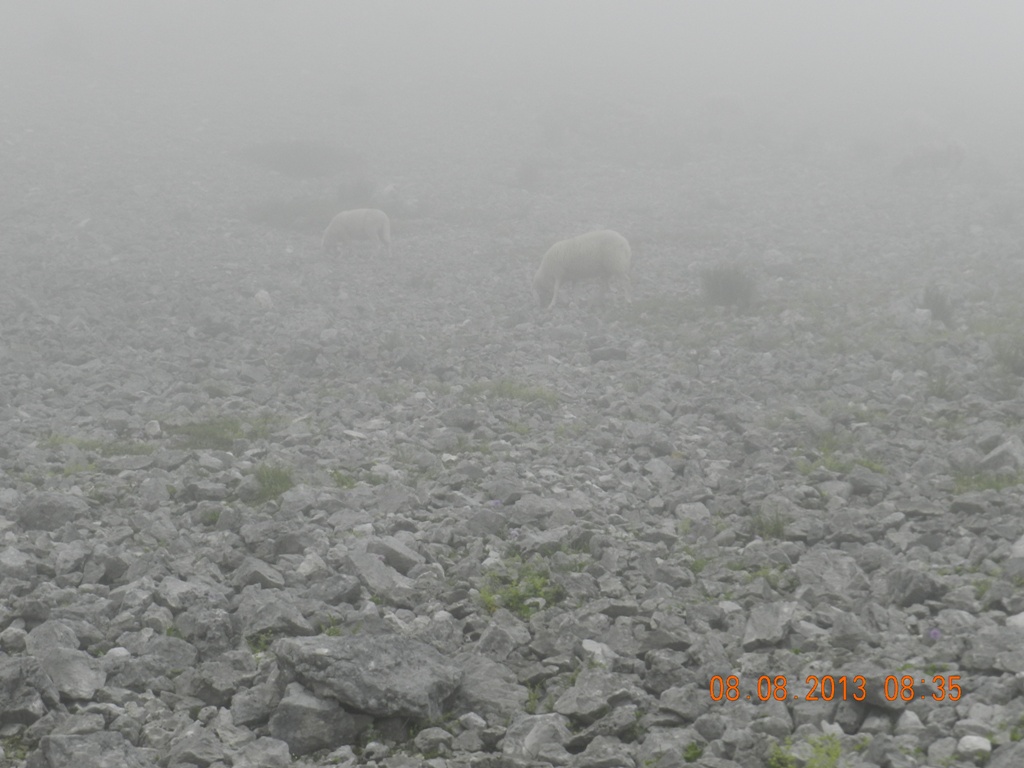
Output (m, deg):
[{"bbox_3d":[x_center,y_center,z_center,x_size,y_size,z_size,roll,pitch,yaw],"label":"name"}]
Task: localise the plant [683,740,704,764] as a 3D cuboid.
[{"bbox_3d":[0.468,0.948,5.800,0.057,0.055,0.055,0,3,0],"label":"plant"}]

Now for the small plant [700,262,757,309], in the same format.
[{"bbox_3d":[1.926,-0.876,20.000,0.500,0.400,0.460,0,3,0],"label":"small plant"}]

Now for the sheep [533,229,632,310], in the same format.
[{"bbox_3d":[0.627,-1.019,20.000,0.890,0.710,0.340,0,3,0],"label":"sheep"}]

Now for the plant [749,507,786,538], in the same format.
[{"bbox_3d":[1.015,0.552,8.900,0.143,0.118,0.130,0,3,0],"label":"plant"}]

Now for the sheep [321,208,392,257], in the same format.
[{"bbox_3d":[-1.923,-1.873,27.800,0.900,0.610,0.310,1,3,10],"label":"sheep"}]

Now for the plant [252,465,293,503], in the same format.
[{"bbox_3d":[-1.055,0.438,9.900,0.193,0.160,0.180,0,3,0],"label":"plant"}]

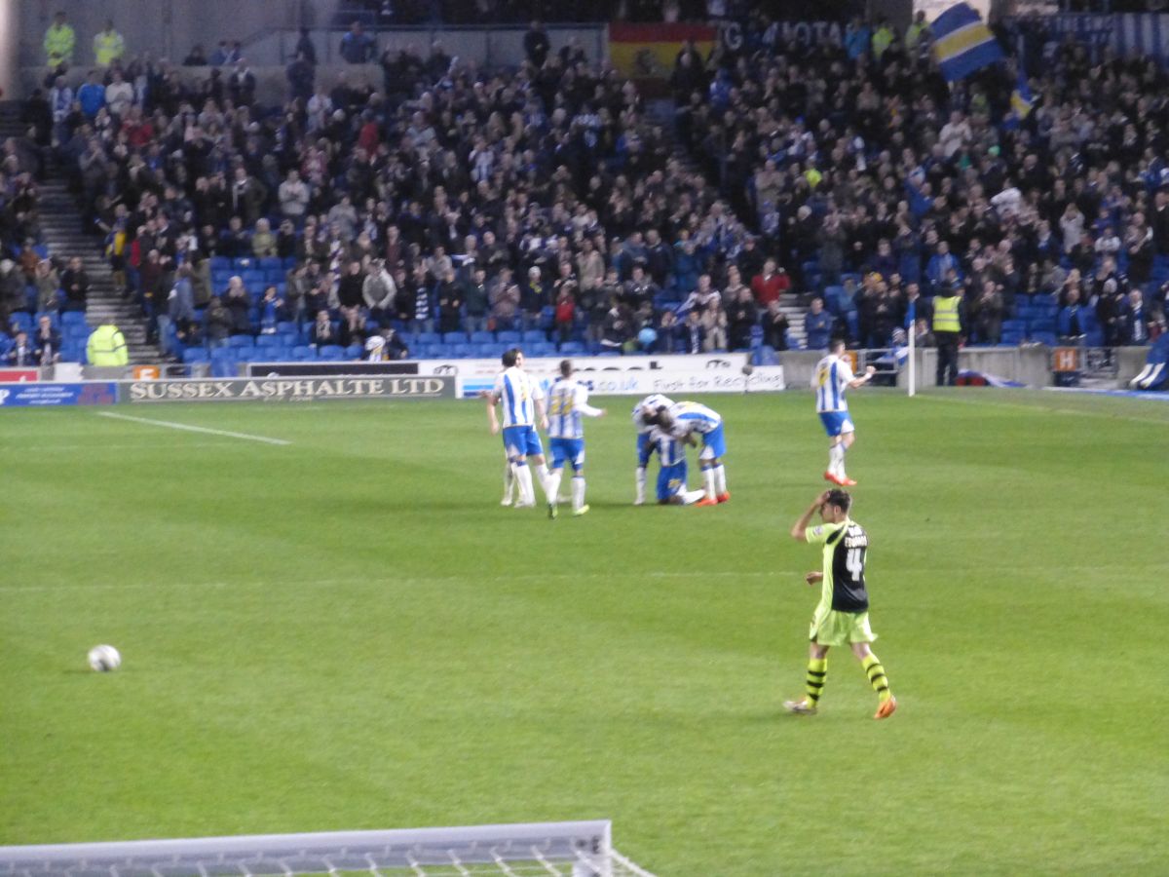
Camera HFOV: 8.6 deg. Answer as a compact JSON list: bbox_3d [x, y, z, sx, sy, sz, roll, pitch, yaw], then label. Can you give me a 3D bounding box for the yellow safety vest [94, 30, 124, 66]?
[{"bbox_3d":[-9.028,-7.389,148.300,0.590,0.700,0.340,-1,2,-7],"label":"yellow safety vest"}]

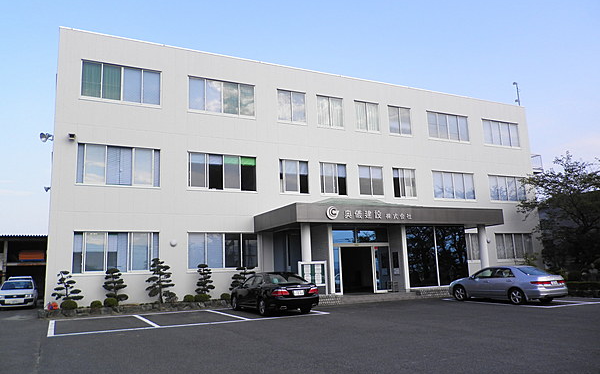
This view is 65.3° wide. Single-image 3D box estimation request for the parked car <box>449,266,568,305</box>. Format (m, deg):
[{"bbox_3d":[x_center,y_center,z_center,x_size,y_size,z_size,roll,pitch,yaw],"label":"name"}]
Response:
[{"bbox_3d":[8.241,3.926,19.103,1.820,1.460,4.810,3,-11,-28],"label":"parked car"}]

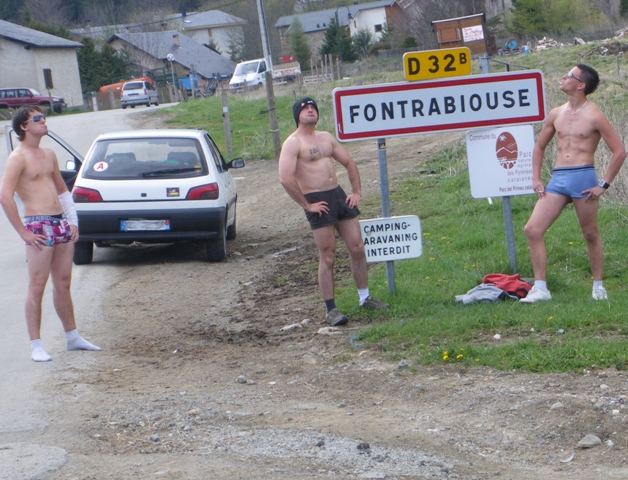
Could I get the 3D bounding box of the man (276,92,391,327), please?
[{"bbox_3d":[0.117,-0.214,10.800,0.640,1.660,0.500,-8,6,-28],"label":"man"}]

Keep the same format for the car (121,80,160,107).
[{"bbox_3d":[-11.775,-9.880,100.500,1.820,1.720,4.500,-5,7,4],"label":"car"}]

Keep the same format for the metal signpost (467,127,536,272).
[{"bbox_3d":[1.484,-0.301,11.400,0.520,1.110,0.100,-5,6,11],"label":"metal signpost"}]

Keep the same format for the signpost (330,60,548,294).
[{"bbox_3d":[1.002,-0.497,11.209,1.610,1.736,0.110,-4,6,12],"label":"signpost"}]

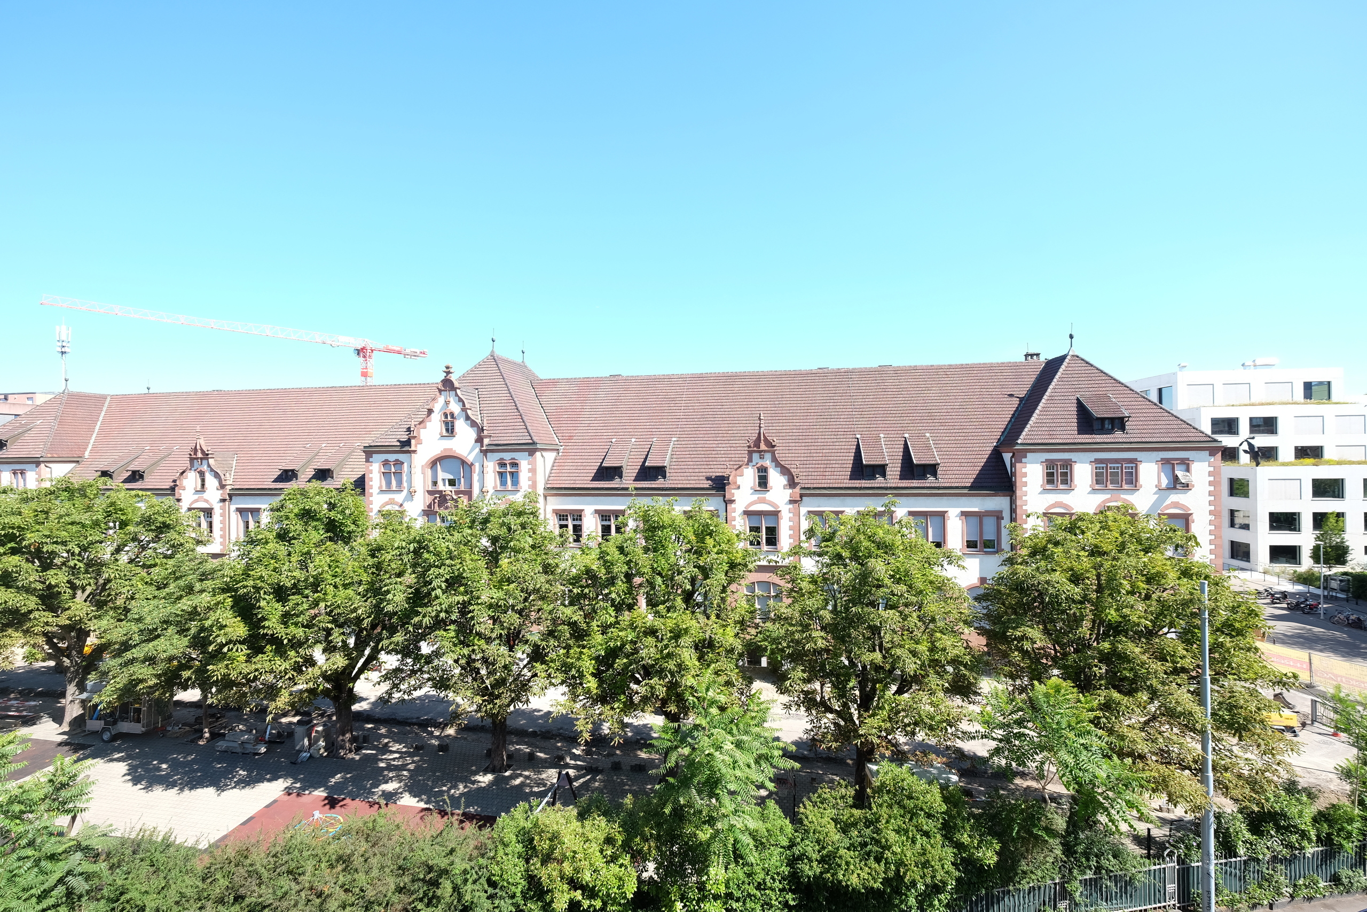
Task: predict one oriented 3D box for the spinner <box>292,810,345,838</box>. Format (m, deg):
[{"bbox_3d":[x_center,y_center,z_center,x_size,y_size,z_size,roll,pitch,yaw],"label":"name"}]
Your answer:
[{"bbox_3d":[-12.301,12.374,19.058,1.600,1.100,1.600,-1,0,10],"label":"spinner"}]

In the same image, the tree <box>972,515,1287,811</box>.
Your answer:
[{"bbox_3d":[14.215,7.213,18.792,8.322,10.940,8.080,-1,0,10],"label":"tree"}]

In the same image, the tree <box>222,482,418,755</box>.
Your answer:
[{"bbox_3d":[-15.279,7.058,24.397,7.208,11.874,6.998,-1,0,10],"label":"tree"}]

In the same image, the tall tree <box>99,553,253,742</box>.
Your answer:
[{"bbox_3d":[-22.701,8.723,25.719,5.323,8.701,5.168,-1,0,10],"label":"tall tree"}]

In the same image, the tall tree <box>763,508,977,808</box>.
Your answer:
[{"bbox_3d":[6.484,7.219,20.486,7.712,11.094,7.487,-1,0,10],"label":"tall tree"}]

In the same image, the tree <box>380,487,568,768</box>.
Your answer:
[{"bbox_3d":[-8.151,7.231,23.115,7.228,11.380,7.017,-1,0,10],"label":"tree"}]

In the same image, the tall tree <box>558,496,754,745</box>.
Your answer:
[{"bbox_3d":[-1.002,7.232,21.831,7.801,11.226,7.573,-1,0,10],"label":"tall tree"}]

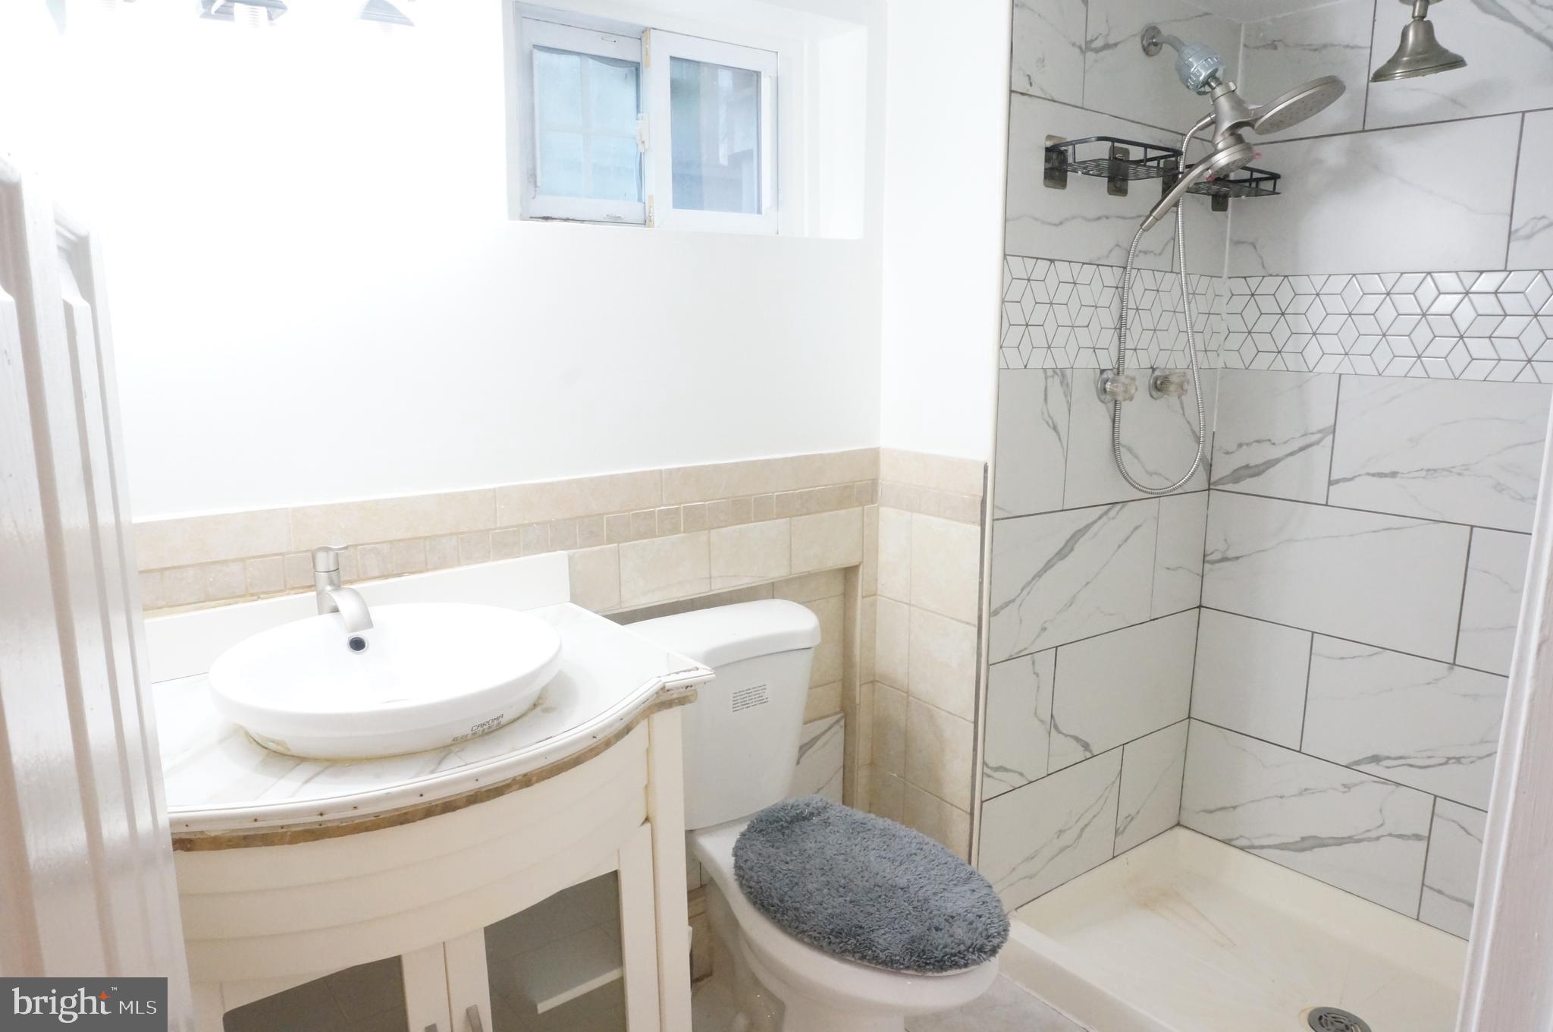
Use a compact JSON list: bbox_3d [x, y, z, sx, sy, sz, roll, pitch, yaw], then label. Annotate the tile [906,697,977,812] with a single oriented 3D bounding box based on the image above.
[{"bbox_3d":[0.362,0.522,2.286,0.010,0.202,0.197,-8,13,-37],"label":"tile"}]

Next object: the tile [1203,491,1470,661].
[{"bbox_3d":[1.281,0.125,2.425,0.010,0.302,0.586,-8,14,-37],"label":"tile"}]

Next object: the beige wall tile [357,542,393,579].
[{"bbox_3d":[-0.653,0.071,1.681,0.050,0.051,0.010,-8,13,-37],"label":"beige wall tile"}]

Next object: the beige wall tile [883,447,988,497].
[{"bbox_3d":[0.329,-0.095,2.201,0.010,0.070,0.300,-8,14,-36],"label":"beige wall tile"}]

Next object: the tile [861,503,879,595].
[{"bbox_3d":[0.208,0.079,2.329,0.043,0.207,0.010,-8,13,-38],"label":"tile"}]

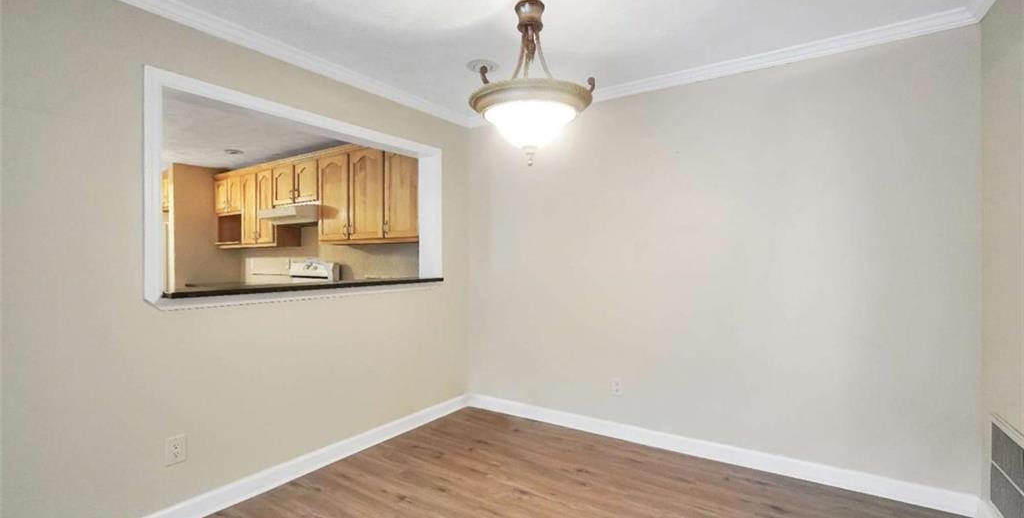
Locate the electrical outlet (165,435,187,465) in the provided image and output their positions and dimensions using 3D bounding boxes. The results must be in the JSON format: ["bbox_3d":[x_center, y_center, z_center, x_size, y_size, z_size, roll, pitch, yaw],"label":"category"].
[{"bbox_3d":[-1.565,0.887,1.988,0.010,0.122,0.077,0,0,35],"label":"electrical outlet"}]

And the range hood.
[{"bbox_3d":[-2.200,-0.455,4.460,0.760,0.175,0.500,0,0,33],"label":"range hood"}]

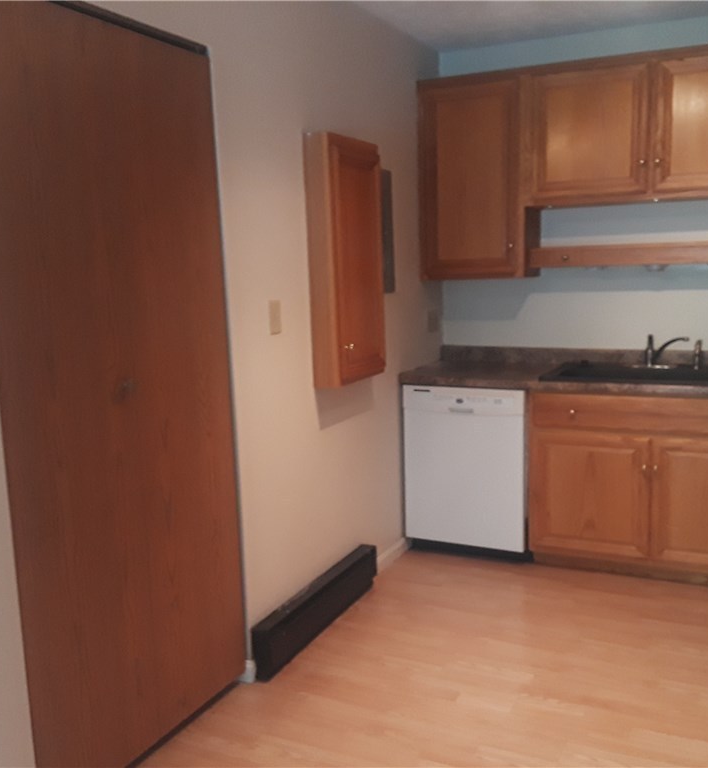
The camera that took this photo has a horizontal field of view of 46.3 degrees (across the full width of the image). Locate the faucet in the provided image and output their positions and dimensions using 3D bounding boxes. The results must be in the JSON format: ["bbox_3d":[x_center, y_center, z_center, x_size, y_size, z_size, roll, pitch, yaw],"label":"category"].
[{"bbox_3d":[1.486,-0.154,3.939,0.205,0.155,0.055,4,10,36],"label":"faucet"}]

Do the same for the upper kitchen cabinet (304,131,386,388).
[{"bbox_3d":[-0.023,-0.491,3.345,0.110,0.957,0.449,2,9,26],"label":"upper kitchen cabinet"}]

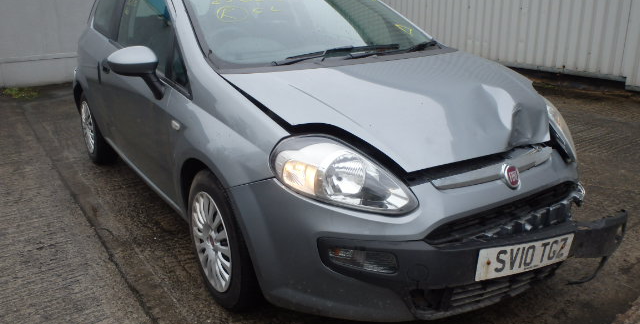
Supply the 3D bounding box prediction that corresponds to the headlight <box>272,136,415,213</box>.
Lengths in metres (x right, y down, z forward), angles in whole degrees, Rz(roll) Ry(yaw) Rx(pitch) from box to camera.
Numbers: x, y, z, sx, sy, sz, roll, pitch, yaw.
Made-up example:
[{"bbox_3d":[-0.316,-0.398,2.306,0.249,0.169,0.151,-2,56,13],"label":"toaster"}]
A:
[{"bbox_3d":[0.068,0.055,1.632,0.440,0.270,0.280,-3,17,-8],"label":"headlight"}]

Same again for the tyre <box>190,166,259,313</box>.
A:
[{"bbox_3d":[-0.380,0.321,2.153,0.180,0.610,0.610,-12,20,-32],"label":"tyre"}]

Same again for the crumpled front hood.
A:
[{"bbox_3d":[0.406,-0.250,2.108,1.380,0.230,0.880,-12,28,-32],"label":"crumpled front hood"}]

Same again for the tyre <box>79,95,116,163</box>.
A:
[{"bbox_3d":[-1.774,-0.280,4.152,0.180,0.610,0.610,-12,20,-32],"label":"tyre"}]

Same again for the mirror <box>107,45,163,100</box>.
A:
[{"bbox_3d":[-0.826,-0.403,2.340,0.235,0.250,0.180,-12,20,-32],"label":"mirror"}]

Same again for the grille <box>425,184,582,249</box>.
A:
[{"bbox_3d":[0.673,0.189,1.823,0.840,0.170,0.140,-12,20,-32],"label":"grille"}]

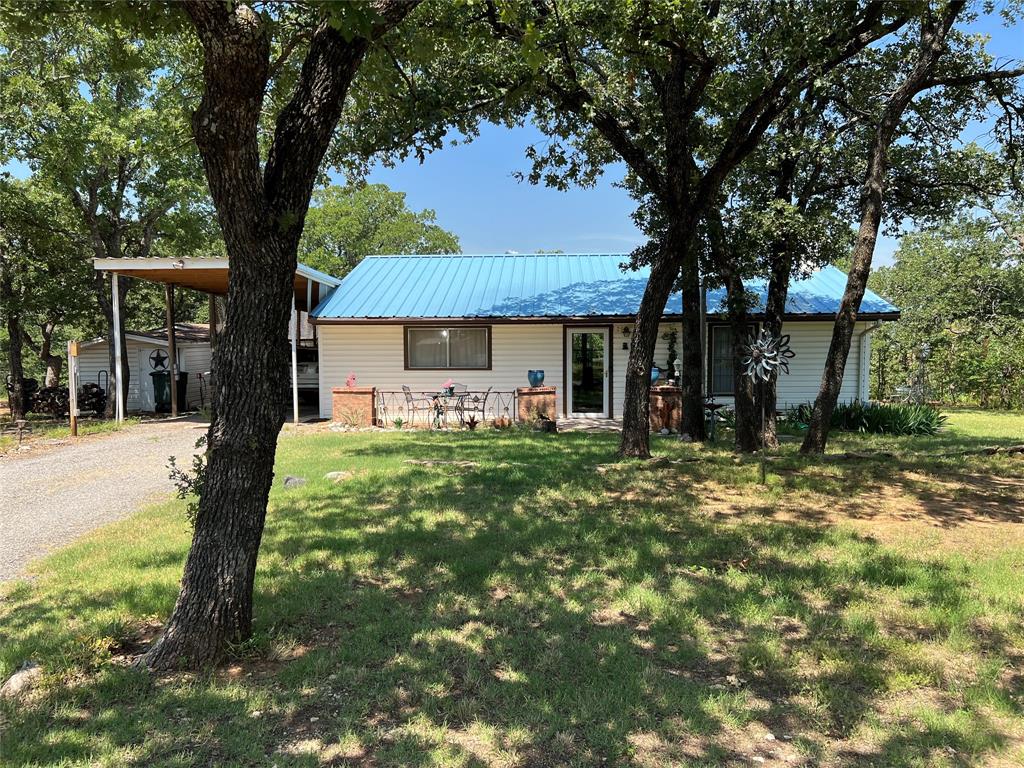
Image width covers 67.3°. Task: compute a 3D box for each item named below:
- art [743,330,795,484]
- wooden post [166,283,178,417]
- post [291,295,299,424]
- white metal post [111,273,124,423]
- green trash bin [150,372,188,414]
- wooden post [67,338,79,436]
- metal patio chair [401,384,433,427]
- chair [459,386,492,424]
[{"bbox_3d":[2.907,0.265,8.749,0.560,1.750,0.250,2,4,30],"label":"art"},{"bbox_3d":[-8.003,-0.776,18.110,0.130,3.120,0.130,0,3,3],"label":"wooden post"},{"bbox_3d":[-4.486,-0.615,15.916,0.095,2.900,0.095,0,3,3],"label":"post"},{"bbox_3d":[-8.133,-0.767,15.910,0.120,3.120,0.120,0,3,3],"label":"white metal post"},{"bbox_3d":[-8.954,0.222,20.068,0.660,1.100,0.740,1,3,18],"label":"green trash bin"},{"bbox_3d":[-7.628,0.081,13.352,0.120,1.670,0.120,0,3,3],"label":"wooden post"},{"bbox_3d":[-1.995,0.451,16.275,0.680,0.880,0.580,-1,3,-12],"label":"metal patio chair"},{"bbox_3d":[-0.781,0.445,16.375,0.680,0.860,0.580,0,3,6],"label":"chair"}]

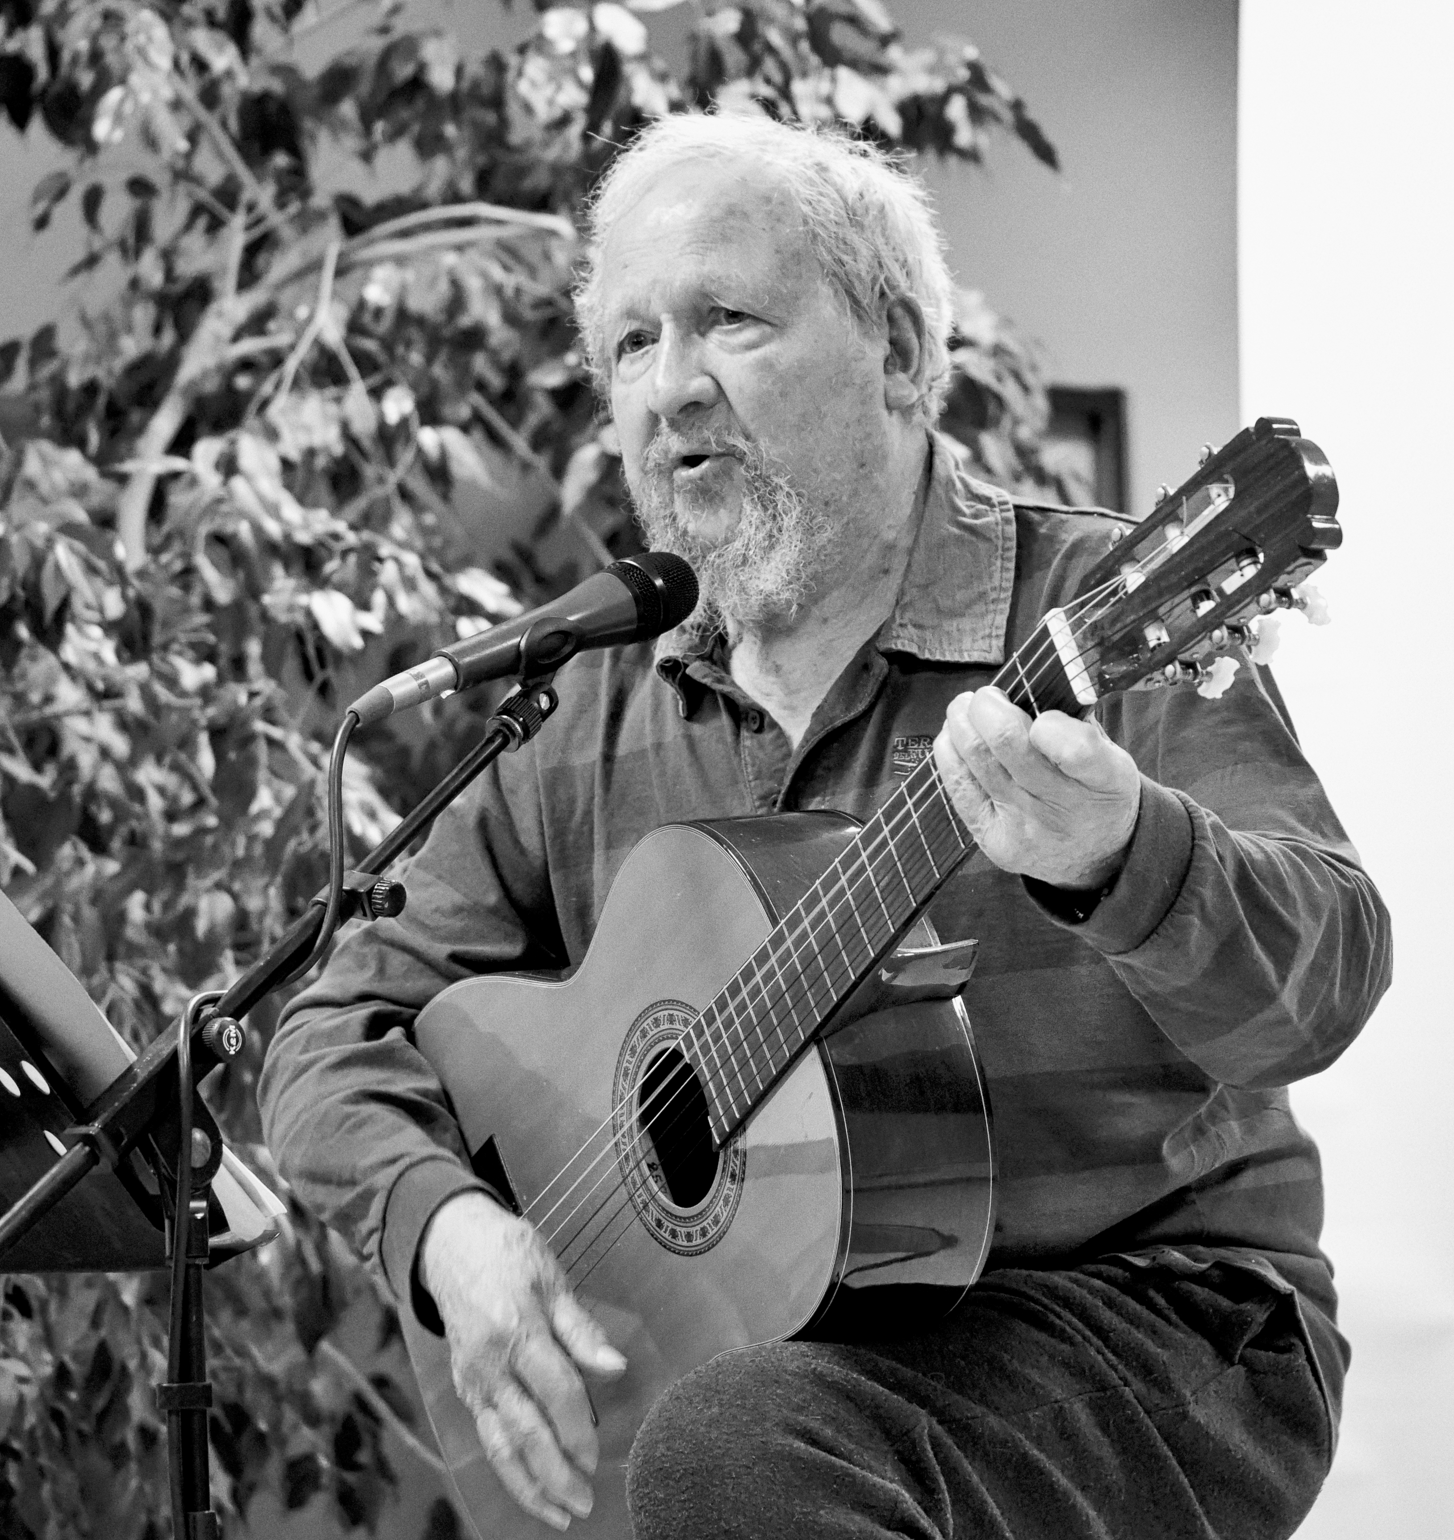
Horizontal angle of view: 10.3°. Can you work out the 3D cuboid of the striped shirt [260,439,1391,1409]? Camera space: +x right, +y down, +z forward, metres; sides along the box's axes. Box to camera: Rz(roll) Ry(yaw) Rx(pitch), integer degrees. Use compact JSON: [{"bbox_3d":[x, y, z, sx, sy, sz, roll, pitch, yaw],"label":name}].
[{"bbox_3d":[0.075,0.090,4.500,0.640,0.570,0.500,0,-1,34],"label":"striped shirt"}]

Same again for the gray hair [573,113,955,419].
[{"bbox_3d":[0.020,-0.282,4.500,0.195,0.180,0.210,-5,-6,33],"label":"gray hair"}]

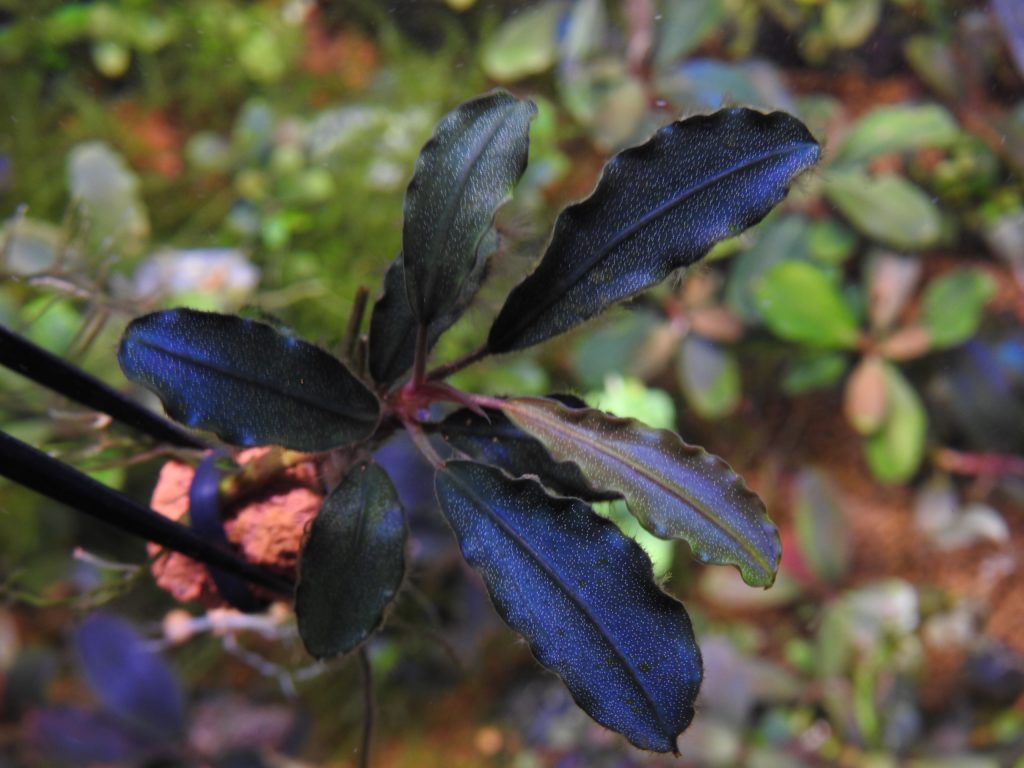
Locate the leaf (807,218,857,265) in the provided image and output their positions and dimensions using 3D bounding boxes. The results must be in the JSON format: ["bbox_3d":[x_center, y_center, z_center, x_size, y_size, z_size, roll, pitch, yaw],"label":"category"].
[{"bbox_3d":[0.077,-0.035,0.395,0.012,0.004,0.013,-23,68,-3],"label":"leaf"}]

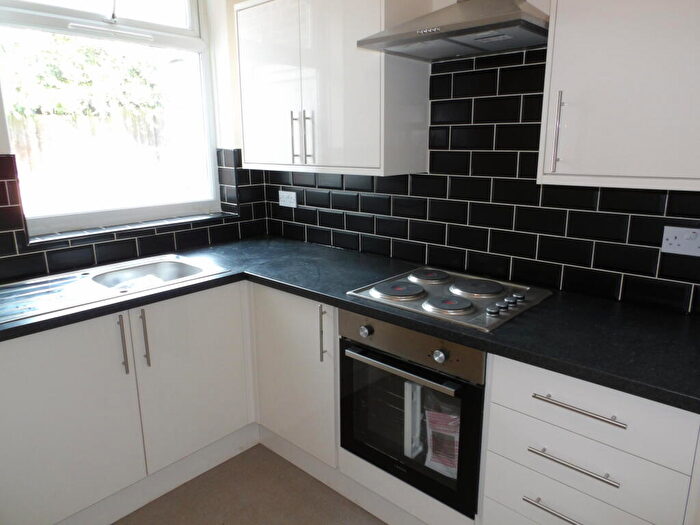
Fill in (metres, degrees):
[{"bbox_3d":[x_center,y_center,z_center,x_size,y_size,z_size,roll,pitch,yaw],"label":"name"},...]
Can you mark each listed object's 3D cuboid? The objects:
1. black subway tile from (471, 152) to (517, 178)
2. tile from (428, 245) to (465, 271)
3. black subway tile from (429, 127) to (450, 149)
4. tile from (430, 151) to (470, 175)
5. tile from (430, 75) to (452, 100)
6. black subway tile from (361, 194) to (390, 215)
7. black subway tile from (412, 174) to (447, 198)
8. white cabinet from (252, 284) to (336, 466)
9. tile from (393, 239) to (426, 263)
[{"bbox_3d":[0.576,-0.391,1.940,0.200,0.100,0.010,12,19,41],"label":"black subway tile"},{"bbox_3d":[0.430,-0.022,2.173,0.200,0.098,0.009,12,19,41],"label":"tile"},{"bbox_3d":[0.387,-0.531,2.080,0.099,0.101,0.010,12,19,41],"label":"black subway tile"},{"bbox_3d":[0.427,-0.423,2.073,0.200,0.100,0.010,12,19,41],"label":"tile"},{"bbox_3d":[0.384,-0.732,2.032,0.104,0.101,0.010,12,19,41],"label":"tile"},{"bbox_3d":[0.126,-0.285,2.388,0.200,0.100,0.010,12,19,41],"label":"black subway tile"},{"bbox_3d":[0.350,-0.337,2.158,0.200,0.100,0.009,12,19,41],"label":"black subway tile"},{"bbox_3d":[-0.064,0.422,2.270,0.517,0.717,0.530,12,19,41],"label":"white cabinet"},{"bbox_3d":[0.281,-0.054,2.306,0.200,0.099,0.010,12,19,41],"label":"tile"}]

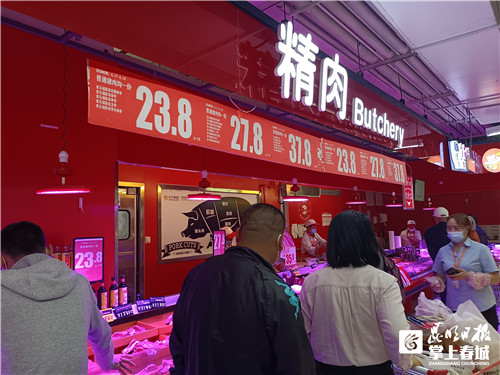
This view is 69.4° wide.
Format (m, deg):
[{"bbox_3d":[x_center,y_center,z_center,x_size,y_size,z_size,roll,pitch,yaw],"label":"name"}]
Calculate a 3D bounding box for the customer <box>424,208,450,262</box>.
[{"bbox_3d":[2.545,1.117,4.700,0.500,1.700,0.340,-1,-5,-8],"label":"customer"}]

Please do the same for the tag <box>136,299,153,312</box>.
[{"bbox_3d":[-0.784,0.880,2.687,0.015,0.080,0.100,-28,-21,36],"label":"tag"}]

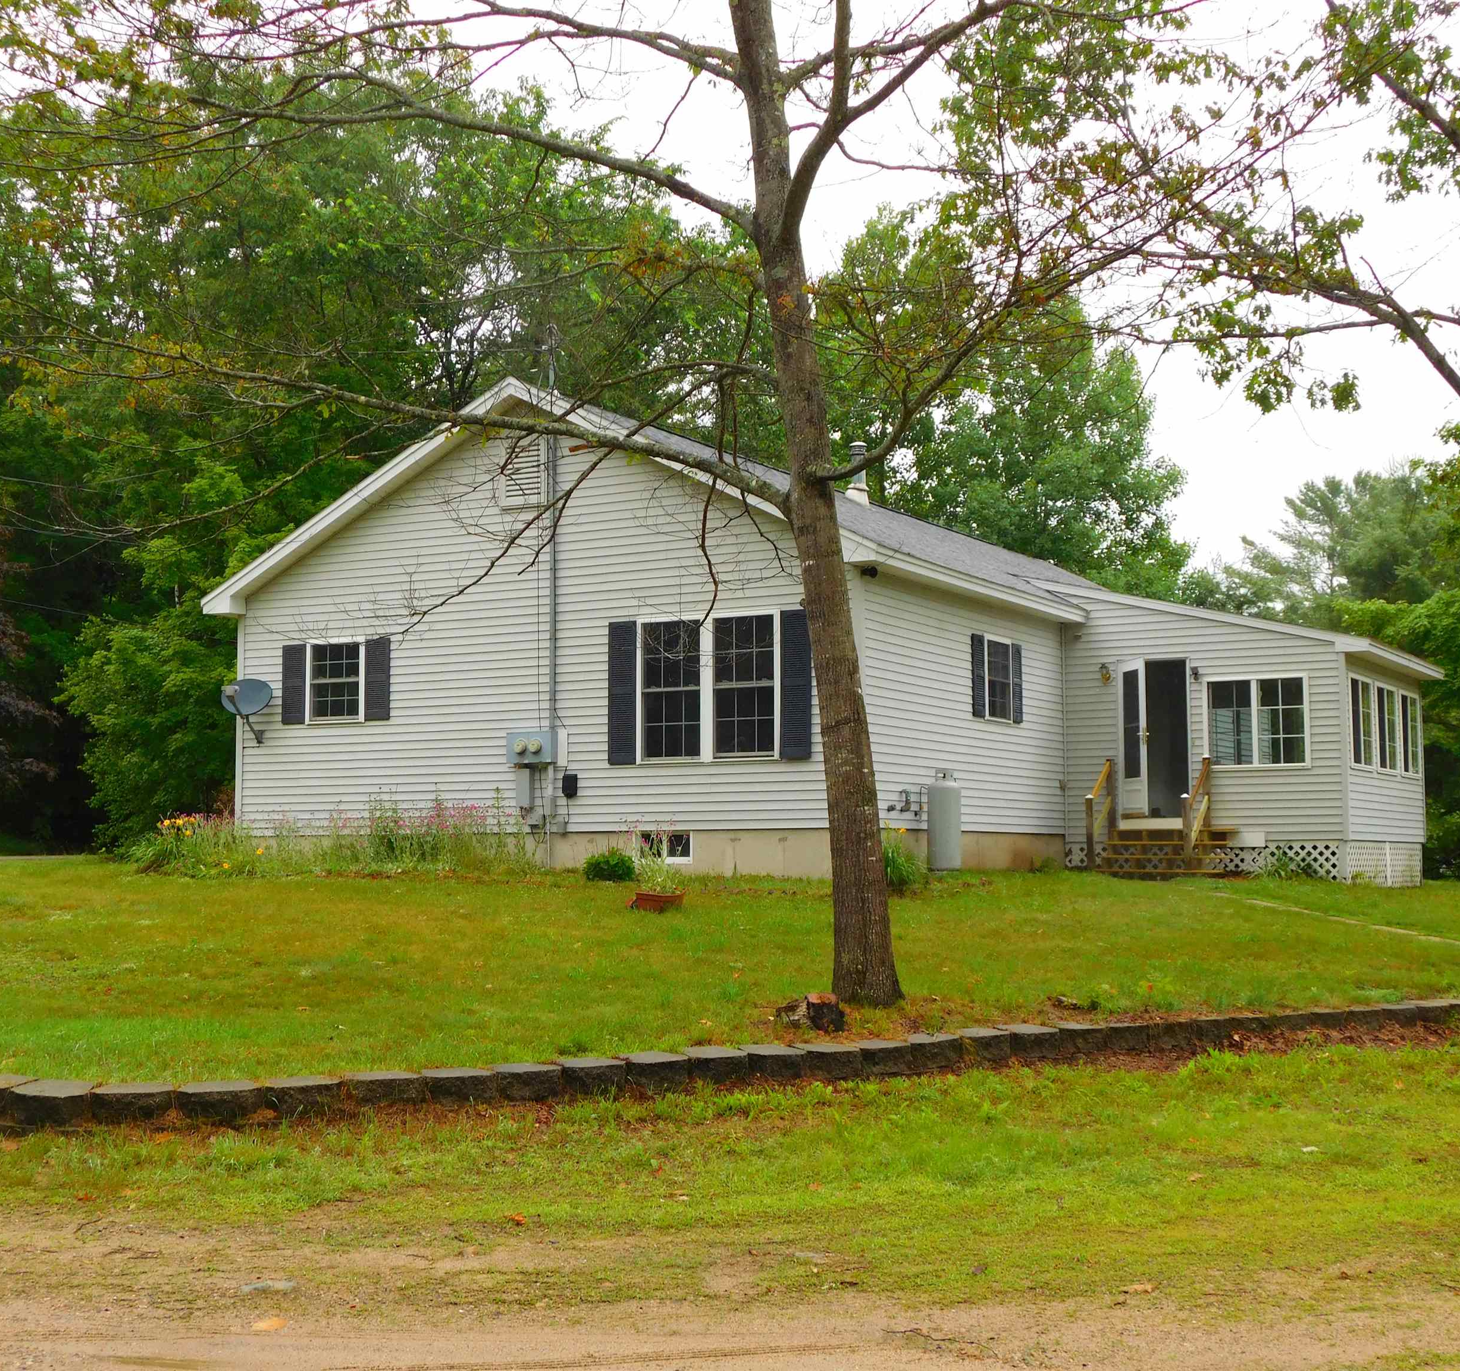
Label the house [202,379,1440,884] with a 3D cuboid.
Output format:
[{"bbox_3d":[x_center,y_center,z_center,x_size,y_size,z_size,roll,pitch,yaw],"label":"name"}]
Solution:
[{"bbox_3d":[3.181,-0.083,30.910,12.960,5.930,17.200,-3,-6,28],"label":"house"}]

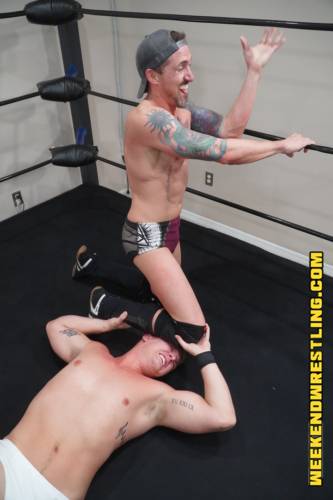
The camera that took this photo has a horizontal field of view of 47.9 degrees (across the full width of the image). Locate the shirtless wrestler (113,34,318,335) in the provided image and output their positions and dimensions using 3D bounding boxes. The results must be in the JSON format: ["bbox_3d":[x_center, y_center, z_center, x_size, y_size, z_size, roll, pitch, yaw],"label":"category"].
[{"bbox_3d":[0.004,-0.286,1.771,1.162,1.350,0.724,15,39,20],"label":"shirtless wrestler"}]

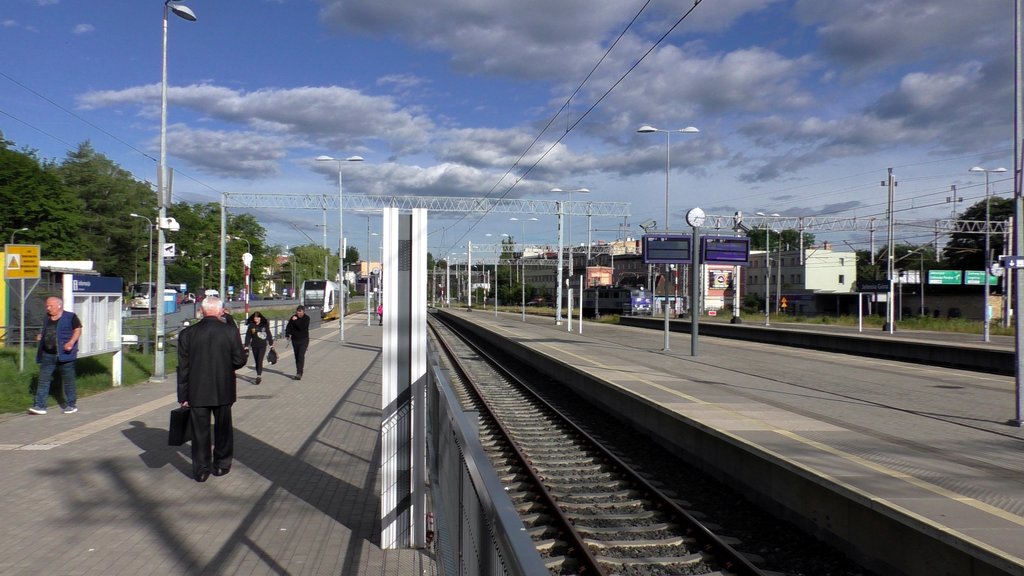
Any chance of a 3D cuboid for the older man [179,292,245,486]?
[{"bbox_3d":[-2.848,0.943,7.720,0.630,1.760,0.420,1,-1,-18],"label":"older man"}]

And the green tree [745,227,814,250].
[{"bbox_3d":[52.738,-3.241,160.000,12.000,17.285,10.000,1,-1,-7],"label":"green tree"}]

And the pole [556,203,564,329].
[{"bbox_3d":[3.662,-1.850,61.500,0.380,9.150,0.360,0,-1,-7],"label":"pole"}]

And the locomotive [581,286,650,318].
[{"bbox_3d":[14.299,1.994,112.000,3.000,4.200,15.800,1,-1,-19],"label":"locomotive"}]

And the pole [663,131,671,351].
[{"bbox_3d":[5.664,-1.712,29.575,0.200,7.940,0.200,1,-1,-7],"label":"pole"}]

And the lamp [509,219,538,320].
[{"bbox_3d":[0.946,-1.604,67.000,2.150,8.550,0.350,0,-1,-7],"label":"lamp"}]

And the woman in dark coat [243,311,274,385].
[{"bbox_3d":[-5.493,1.289,17.650,0.620,1.620,0.420,0,-1,-10],"label":"woman in dark coat"}]

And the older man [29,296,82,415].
[{"bbox_3d":[-6.949,1.024,12.400,0.650,1.789,0.550,0,-1,38],"label":"older man"}]

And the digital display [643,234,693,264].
[{"bbox_3d":[5.154,-1.276,27.000,1.600,0.940,0.380,0,-1,-8],"label":"digital display"}]

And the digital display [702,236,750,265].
[{"bbox_3d":[7.063,-1.224,26.759,1.550,0.887,0.300,1,-1,-7],"label":"digital display"}]

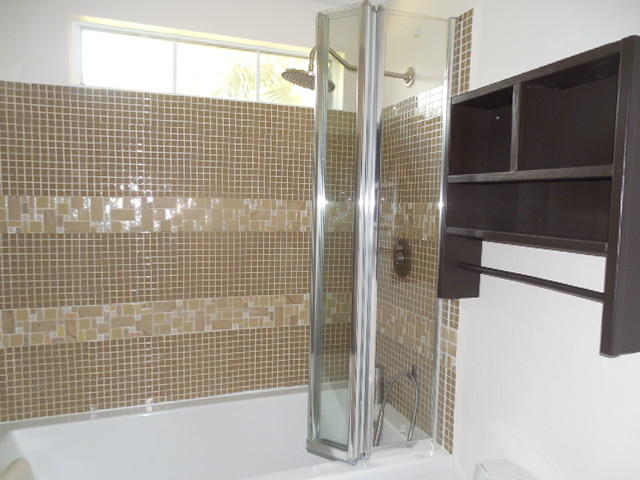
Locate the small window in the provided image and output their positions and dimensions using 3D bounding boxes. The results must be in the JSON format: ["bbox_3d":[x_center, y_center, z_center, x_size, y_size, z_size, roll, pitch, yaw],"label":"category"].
[{"bbox_3d":[-0.466,-0.748,2.072,1.131,0.266,0.100,-1,5,-20],"label":"small window"}]

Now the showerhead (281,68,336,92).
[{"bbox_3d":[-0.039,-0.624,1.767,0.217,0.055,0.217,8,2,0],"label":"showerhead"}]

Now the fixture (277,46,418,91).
[{"bbox_3d":[0.114,-0.668,1.818,0.545,0.165,0.217,-1,5,-20],"label":"fixture"}]

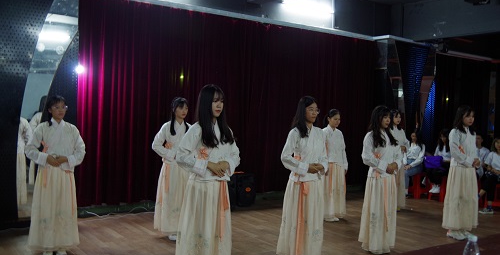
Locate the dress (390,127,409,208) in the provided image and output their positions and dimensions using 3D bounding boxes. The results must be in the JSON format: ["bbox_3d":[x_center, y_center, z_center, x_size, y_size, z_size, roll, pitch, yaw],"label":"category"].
[{"bbox_3d":[2.386,0.644,8.112,0.480,1.323,0.400,1,1,-35],"label":"dress"}]

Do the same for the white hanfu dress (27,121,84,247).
[{"bbox_3d":[-1.893,0.526,4.866,0.550,1.248,0.430,1,1,-33],"label":"white hanfu dress"}]

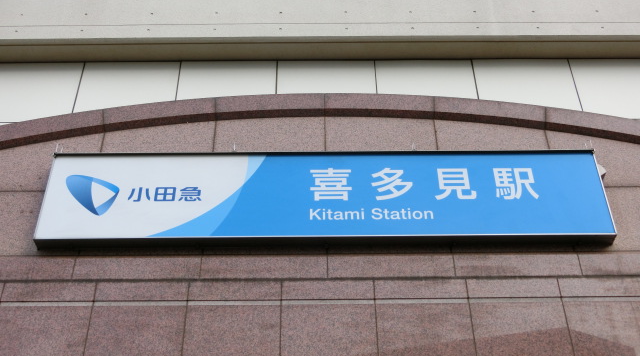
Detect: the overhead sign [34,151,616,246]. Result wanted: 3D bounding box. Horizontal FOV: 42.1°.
[{"bbox_3d":[0.046,0.166,6.616,4.420,0.835,0.161,0,-39,-1],"label":"overhead sign"}]

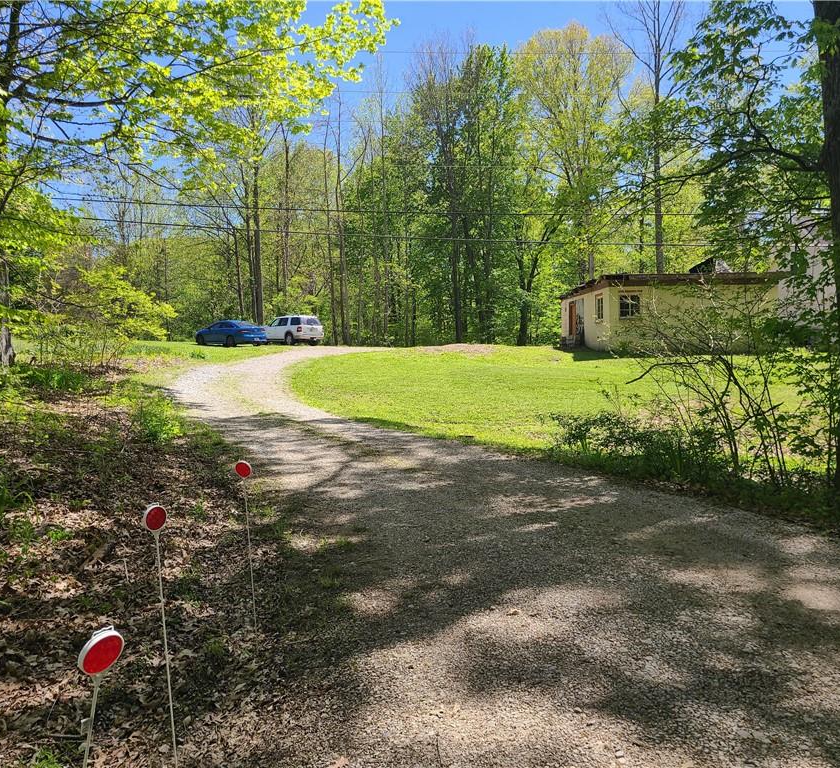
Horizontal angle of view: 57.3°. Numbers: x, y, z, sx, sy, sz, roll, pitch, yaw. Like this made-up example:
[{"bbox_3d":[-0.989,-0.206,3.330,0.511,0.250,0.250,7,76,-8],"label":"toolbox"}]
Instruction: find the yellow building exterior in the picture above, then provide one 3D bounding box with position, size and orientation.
[{"bbox_3d":[11.499,-3.352,36.990,7.800,3.300,8.200,-1,4,-3],"label":"yellow building exterior"}]

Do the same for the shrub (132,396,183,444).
[{"bbox_3d":[-3.208,0.434,9.400,0.570,0.520,0.530,-1,4,0],"label":"shrub"}]

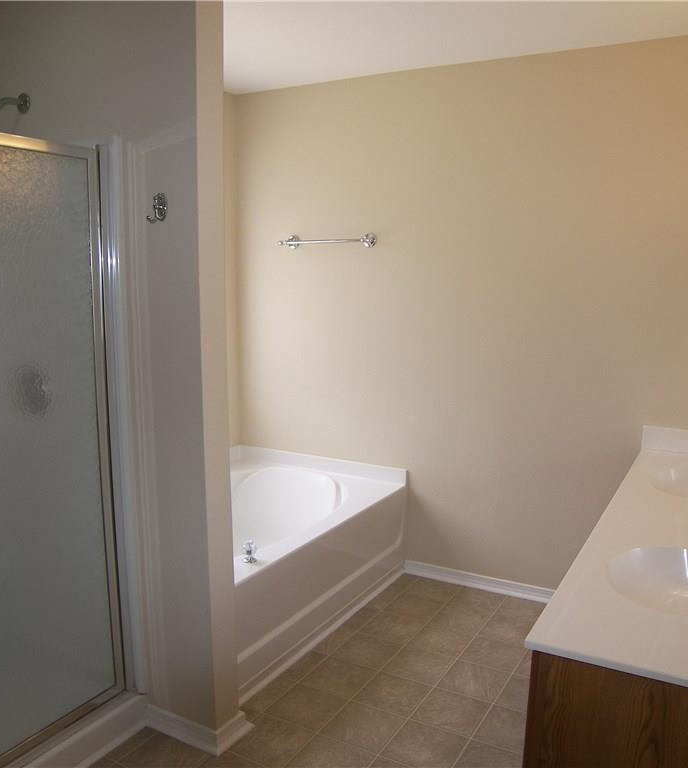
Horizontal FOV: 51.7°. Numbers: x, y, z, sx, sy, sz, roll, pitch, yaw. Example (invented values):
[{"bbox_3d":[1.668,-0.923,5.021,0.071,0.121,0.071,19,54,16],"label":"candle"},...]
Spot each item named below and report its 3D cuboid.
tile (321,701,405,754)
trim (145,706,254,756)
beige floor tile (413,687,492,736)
[{"bbox_3d":[0.068,1.167,2.413,0.228,0.010,0.228,4,9,29],"label":"tile"},{"bbox_3d":[-0.488,1.129,2.403,0.320,0.069,0.182,4,9,29],"label":"trim"},{"bbox_3d":[0.379,1.155,2.500,0.228,0.010,0.228,4,9,29],"label":"beige floor tile"}]

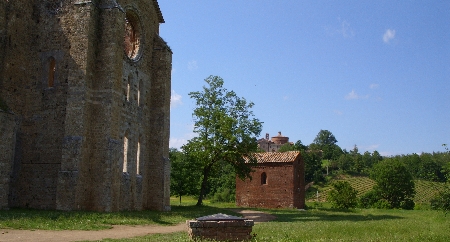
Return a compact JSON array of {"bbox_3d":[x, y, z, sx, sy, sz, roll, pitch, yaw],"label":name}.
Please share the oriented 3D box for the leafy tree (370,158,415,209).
[{"bbox_3d":[17.282,6.454,51.003,4.540,5.173,4.313,-3,-10,18],"label":"leafy tree"}]

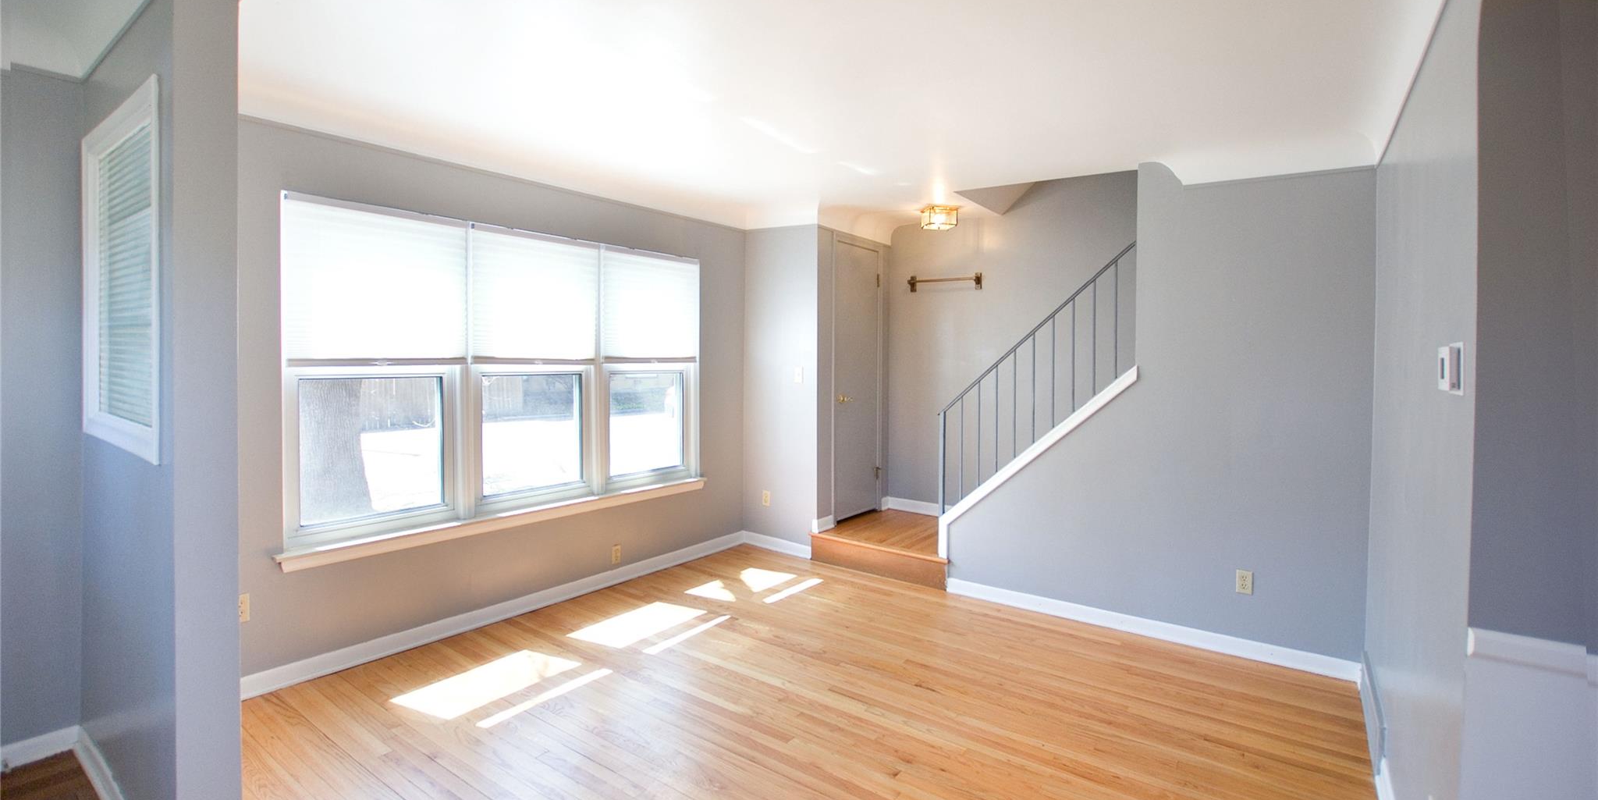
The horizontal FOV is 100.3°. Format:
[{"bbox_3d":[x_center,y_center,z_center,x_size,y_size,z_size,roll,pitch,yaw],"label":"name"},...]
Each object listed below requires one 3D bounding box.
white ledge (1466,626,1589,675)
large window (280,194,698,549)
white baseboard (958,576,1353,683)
[{"bbox_3d":[1.257,0.432,1.154,0.139,0.050,0.035,2,3,37],"label":"white ledge"},{"bbox_3d":[-1.496,-0.154,3.837,0.101,1.558,2.475,2,3,36],"label":"large window"},{"bbox_3d":[1.744,1.206,3.596,2.006,0.092,0.018,2,3,36],"label":"white baseboard"}]

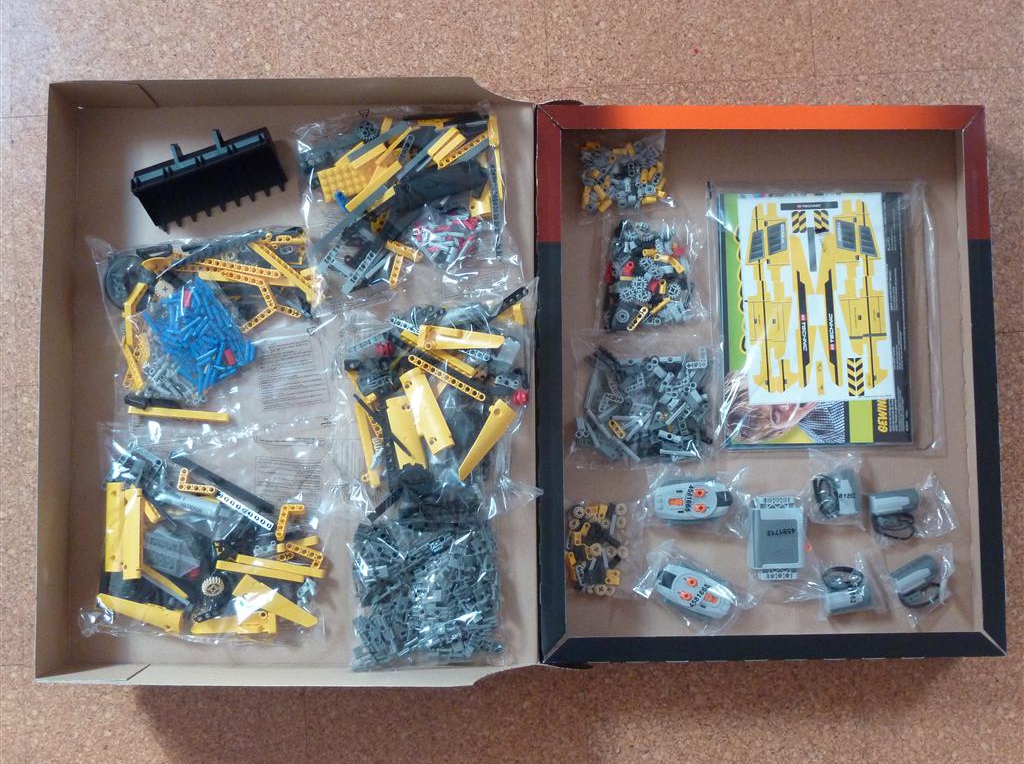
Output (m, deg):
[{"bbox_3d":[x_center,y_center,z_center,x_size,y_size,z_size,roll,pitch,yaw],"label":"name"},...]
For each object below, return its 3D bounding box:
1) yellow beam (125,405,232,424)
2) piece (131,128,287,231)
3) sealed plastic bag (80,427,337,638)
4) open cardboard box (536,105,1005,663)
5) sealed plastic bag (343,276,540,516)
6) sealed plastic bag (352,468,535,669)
[{"bbox_3d":[-0.342,0.033,1.222,0.104,0.008,0.008,5,86,-1],"label":"yellow beam"},{"bbox_3d":[-0.309,-0.210,1.212,0.145,0.064,0.069,-19,87,-2],"label":"piece"},{"bbox_3d":[-0.307,0.155,1.191,0.247,0.052,0.211,2,86,-1],"label":"sealed plastic bag"},{"bbox_3d":[0.266,-0.001,1.267,0.474,0.076,0.576,0,86,-1],"label":"open cardboard box"},{"bbox_3d":[-0.076,0.020,1.195,0.194,0.053,0.233,3,86,-1],"label":"sealed plastic bag"},{"bbox_3d":[-0.075,0.193,1.186,0.175,0.047,0.190,0,86,-1],"label":"sealed plastic bag"}]

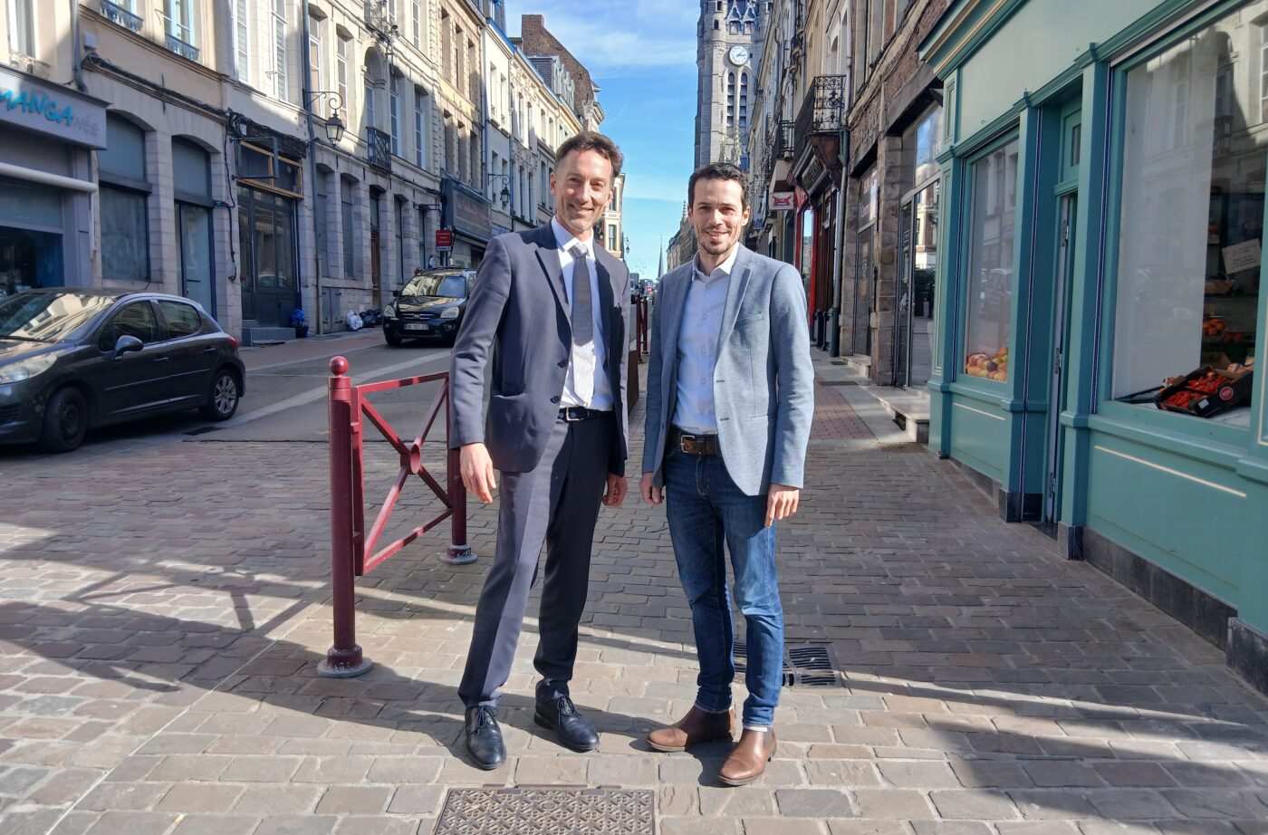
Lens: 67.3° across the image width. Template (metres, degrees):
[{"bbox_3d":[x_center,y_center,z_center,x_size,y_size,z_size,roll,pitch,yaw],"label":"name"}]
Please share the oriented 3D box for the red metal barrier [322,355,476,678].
[{"bbox_3d":[-0.975,0.255,4.136,0.180,1.180,1.658,1,6,6],"label":"red metal barrier"}]

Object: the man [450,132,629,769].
[{"bbox_3d":[-0.282,0.105,2.824,0.530,1.846,0.380,-1,6,-16],"label":"man"}]

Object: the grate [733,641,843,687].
[{"bbox_3d":[0.557,0.936,3.539,0.410,0.040,0.420,1,8,5],"label":"grate"}]

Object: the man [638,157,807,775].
[{"bbox_3d":[0.270,0.159,2.767,0.520,1.759,0.380,3,6,23],"label":"man"}]

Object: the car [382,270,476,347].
[{"bbox_3d":[-4.307,-2.682,22.373,1.820,1.680,4.450,1,8,5],"label":"car"}]

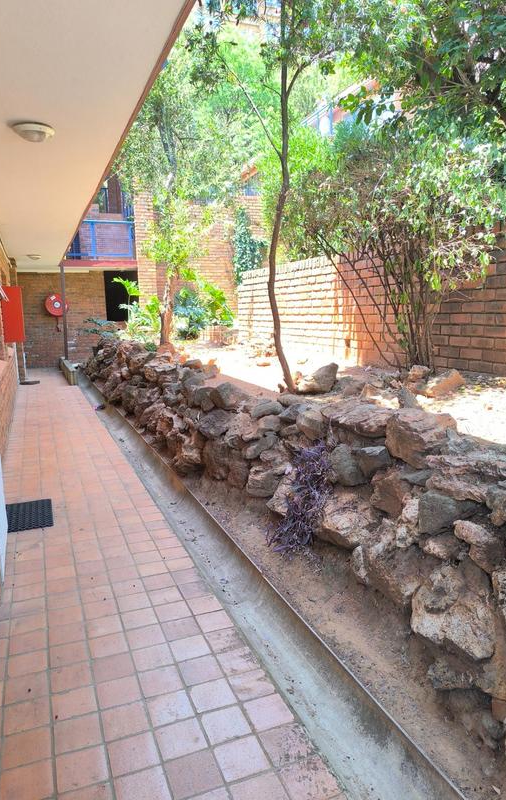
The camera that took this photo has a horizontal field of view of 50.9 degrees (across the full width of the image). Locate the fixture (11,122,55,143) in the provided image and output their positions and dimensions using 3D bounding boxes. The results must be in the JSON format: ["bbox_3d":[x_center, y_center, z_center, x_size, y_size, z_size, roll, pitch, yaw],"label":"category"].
[{"bbox_3d":[-1.359,-1.641,3.303,0.248,0.070,0.248,-4,10,-22],"label":"fixture"}]

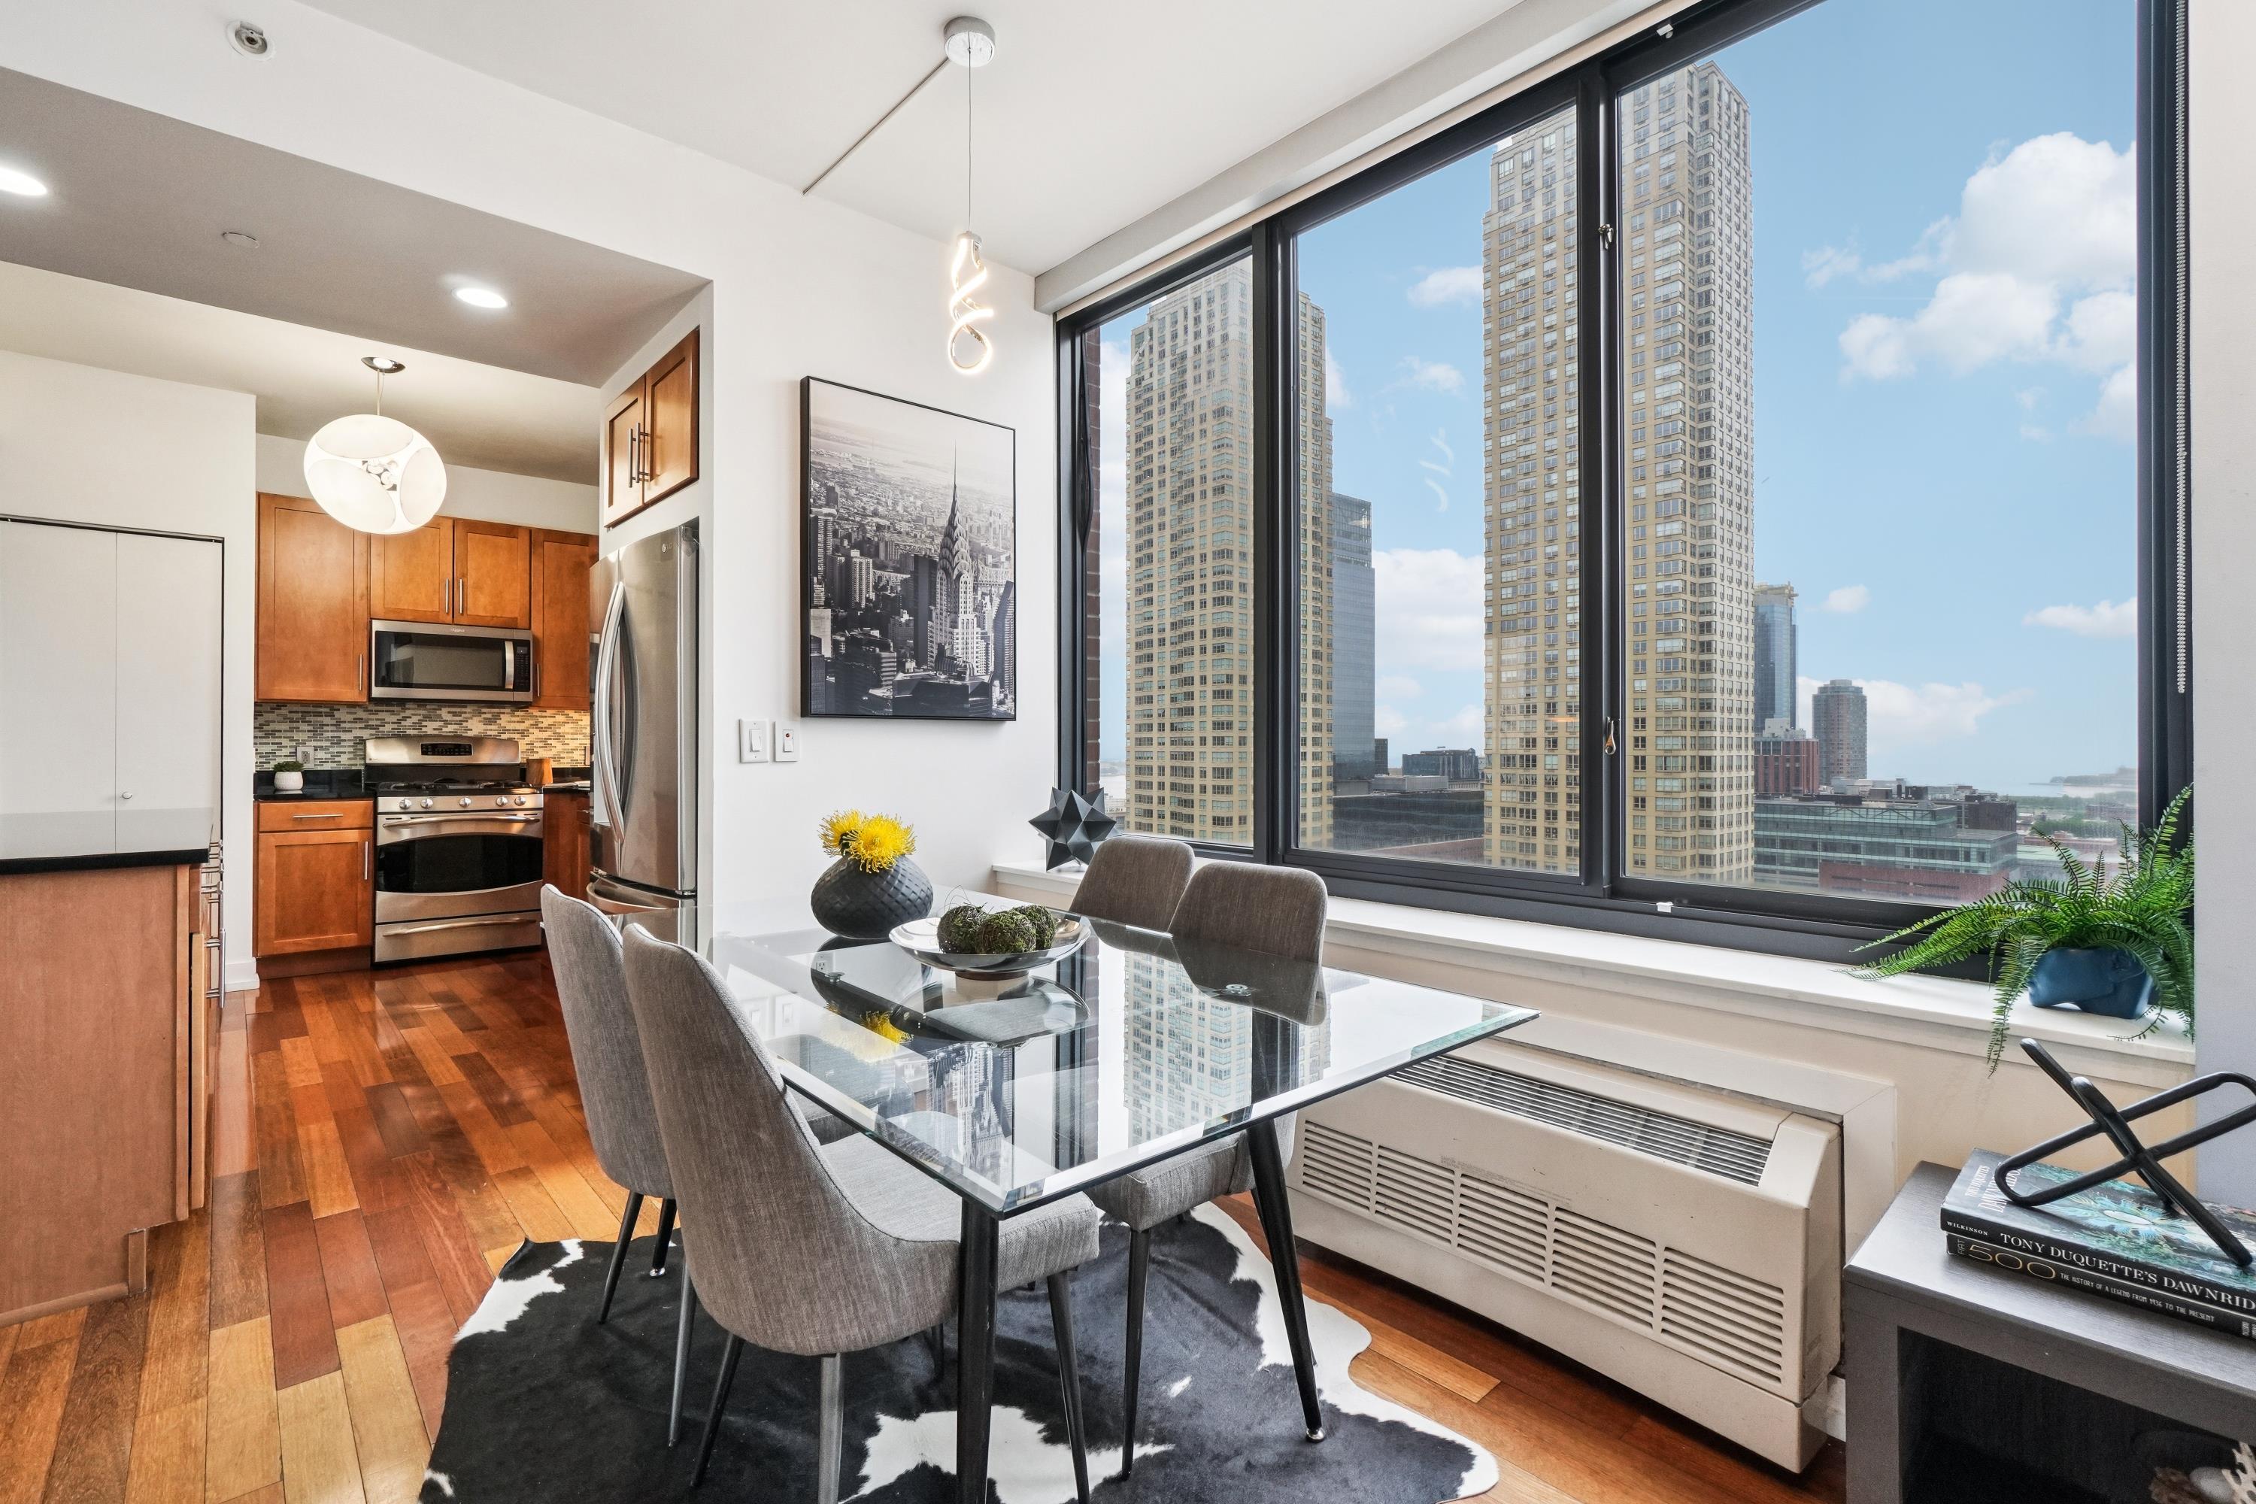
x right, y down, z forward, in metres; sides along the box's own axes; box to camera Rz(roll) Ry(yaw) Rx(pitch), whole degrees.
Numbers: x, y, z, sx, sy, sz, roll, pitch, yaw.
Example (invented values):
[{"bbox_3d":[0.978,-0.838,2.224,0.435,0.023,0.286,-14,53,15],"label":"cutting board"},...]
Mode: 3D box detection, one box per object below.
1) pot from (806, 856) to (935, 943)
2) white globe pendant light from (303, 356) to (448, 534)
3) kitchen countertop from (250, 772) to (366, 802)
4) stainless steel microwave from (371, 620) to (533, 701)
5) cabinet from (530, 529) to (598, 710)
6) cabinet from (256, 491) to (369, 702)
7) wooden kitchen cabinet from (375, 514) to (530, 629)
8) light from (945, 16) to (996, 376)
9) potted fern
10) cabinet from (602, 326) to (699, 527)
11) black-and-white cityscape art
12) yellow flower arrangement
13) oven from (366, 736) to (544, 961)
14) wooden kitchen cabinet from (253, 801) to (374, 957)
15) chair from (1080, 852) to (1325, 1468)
[{"bbox_3d":[-0.528,0.295,1.935,0.250,0.170,0.250,0,0,-41],"label":"pot"},{"bbox_3d":[-3.315,-1.346,4.148,0.494,0.732,0.494,0,0,0],"label":"white globe pendant light"},{"bbox_3d":[-4.443,0.205,5.122,0.480,0.135,0.640,0,0,-39],"label":"kitchen countertop"},{"bbox_3d":[-3.975,-0.504,5.538,0.760,0.437,0.400,0,0,-39],"label":"stainless steel microwave"},{"bbox_3d":[-3.565,-0.806,5.923,0.390,1.080,0.330,0,0,-40],"label":"cabinet"},{"bbox_3d":[-4.481,-0.815,5.175,0.455,1.080,0.330,0,0,-40],"label":"cabinet"},{"bbox_3d":[-3.991,-1.043,5.558,0.760,0.618,0.330,0,0,-39],"label":"wooden kitchen cabinet"},{"bbox_3d":[-0.376,-1.297,2.226,0.120,0.810,0.120,0,0,0],"label":"light"},{"bbox_3d":[1.402,0.262,1.508,0.340,0.410,0.420,0,0,-39],"label":"potted fern"},{"bbox_3d":[-1.343,-1.000,3.189,0.550,0.435,0.905,0,0,-42],"label":"cabinet"},{"bbox_3d":[-0.687,-0.614,3.066,0.745,1.022,0.035,0,0,-39],"label":"black-and-white cityscape art"},{"bbox_3d":[-0.533,0.183,1.935,0.200,0.135,0.160,0,0,-15],"label":"yellow flower arrangement"},{"bbox_3d":[-3.912,0.553,5.467,0.762,1.200,0.690,0,0,-40],"label":"oven"},{"bbox_3d":[-4.388,0.678,5.065,0.460,0.810,0.600,0,0,-40],"label":"wooden kitchen cabinet"},{"bbox_3d":[0.060,0.718,1.863,0.575,0.895,0.480,0,0,-39],"label":"chair"}]

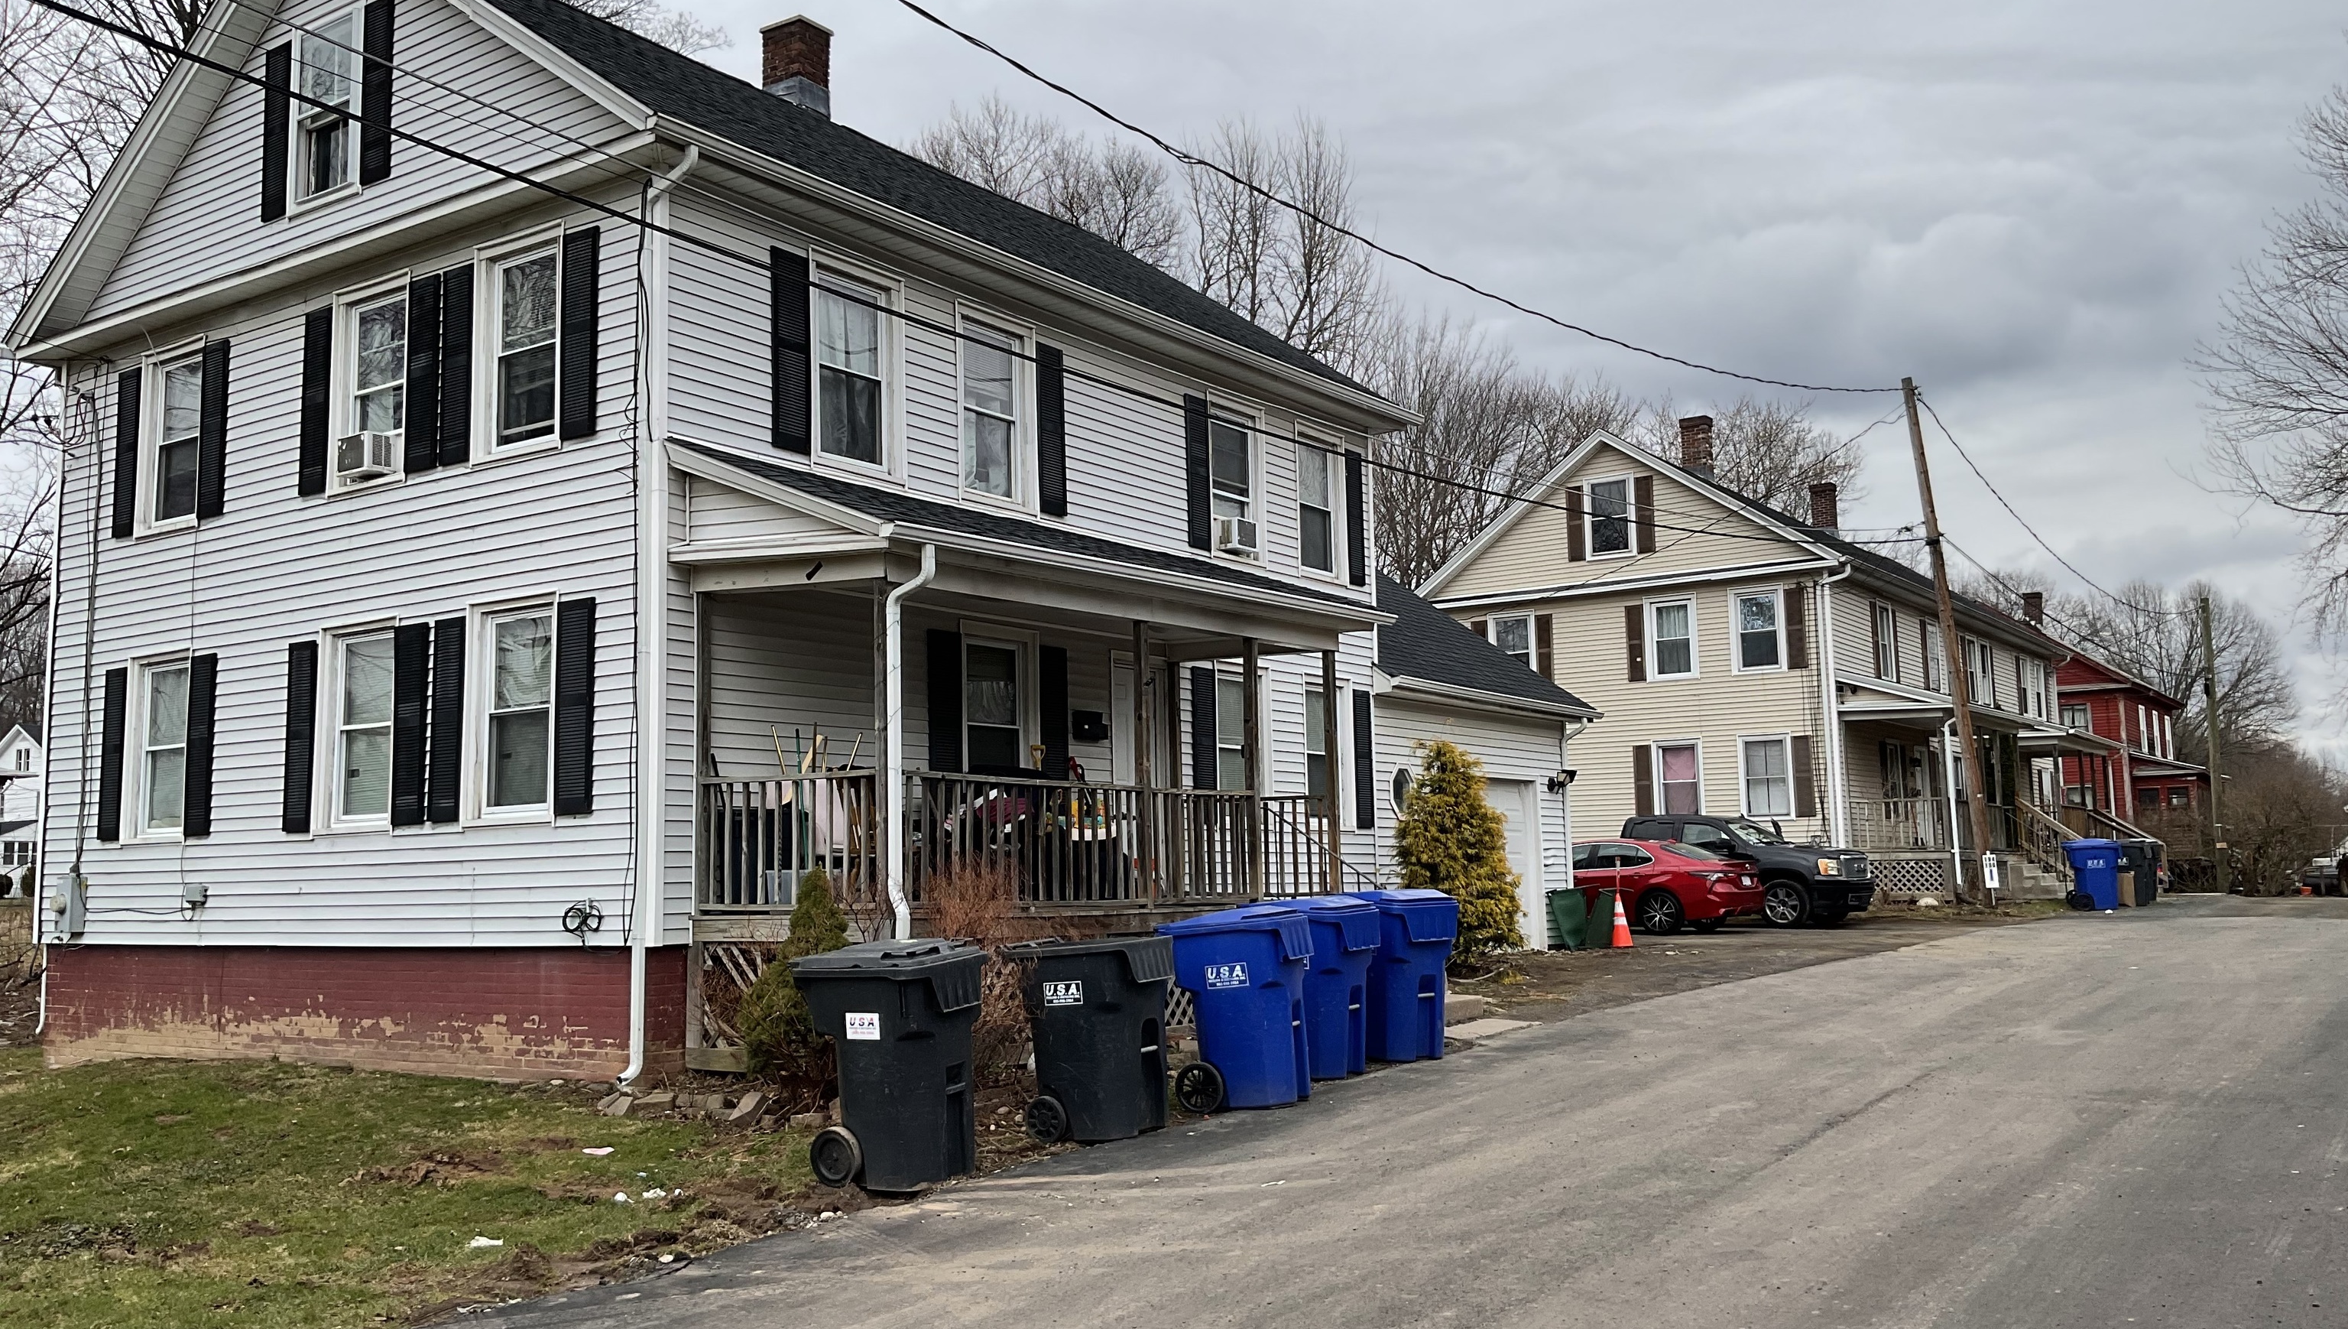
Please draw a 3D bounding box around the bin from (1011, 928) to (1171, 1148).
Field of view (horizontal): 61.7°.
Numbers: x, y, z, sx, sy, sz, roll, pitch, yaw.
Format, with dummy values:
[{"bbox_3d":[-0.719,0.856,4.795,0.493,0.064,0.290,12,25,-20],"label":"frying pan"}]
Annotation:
[{"bbox_3d":[-0.487,2.154,11.338,0.850,1.140,0.660,-3,-5,17],"label":"bin"}]

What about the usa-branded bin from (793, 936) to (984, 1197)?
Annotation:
[{"bbox_3d":[-1.420,2.034,9.959,0.850,1.140,0.660,-3,-5,12],"label":"usa-branded bin"}]

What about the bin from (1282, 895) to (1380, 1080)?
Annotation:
[{"bbox_3d":[0.785,1.997,12.296,0.820,1.100,0.700,-4,-7,22],"label":"bin"}]

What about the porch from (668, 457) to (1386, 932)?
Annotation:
[{"bbox_3d":[-0.724,0.465,15.271,2.100,3.670,6.500,-6,-8,34],"label":"porch"}]

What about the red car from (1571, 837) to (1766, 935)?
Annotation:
[{"bbox_3d":[6.635,3.503,30.864,4.885,1.445,1.840,-6,-8,34],"label":"red car"}]

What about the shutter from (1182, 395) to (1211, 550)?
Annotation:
[{"bbox_3d":[0.255,-1.835,18.839,0.040,1.475,0.390,-6,-8,34],"label":"shutter"}]

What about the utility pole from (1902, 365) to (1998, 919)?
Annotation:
[{"bbox_3d":[12.966,-0.456,32.953,0.250,8.971,0.250,-9,-9,21],"label":"utility pole"}]

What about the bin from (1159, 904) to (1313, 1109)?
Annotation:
[{"bbox_3d":[0.404,2.098,11.979,0.850,1.140,0.660,-3,-5,14],"label":"bin"}]

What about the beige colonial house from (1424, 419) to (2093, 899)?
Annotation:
[{"bbox_3d":[15.112,0.266,46.467,10.300,10.200,21.100,-6,-8,34],"label":"beige colonial house"}]

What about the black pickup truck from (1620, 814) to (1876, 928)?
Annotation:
[{"bbox_3d":[9.176,3.600,34.276,5.700,1.870,2.030,-6,-9,39],"label":"black pickup truck"}]

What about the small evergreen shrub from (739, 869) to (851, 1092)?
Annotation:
[{"bbox_3d":[-2.248,1.908,11.977,0.820,1.354,0.820,-1,-7,0],"label":"small evergreen shrub"}]

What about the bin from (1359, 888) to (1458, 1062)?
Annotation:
[{"bbox_3d":[1.372,2.079,13.196,0.820,1.100,0.700,-5,-8,31],"label":"bin"}]

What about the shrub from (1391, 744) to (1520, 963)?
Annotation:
[{"bbox_3d":[2.909,1.939,20.333,1.350,2.336,1.350,-1,-7,0],"label":"shrub"}]

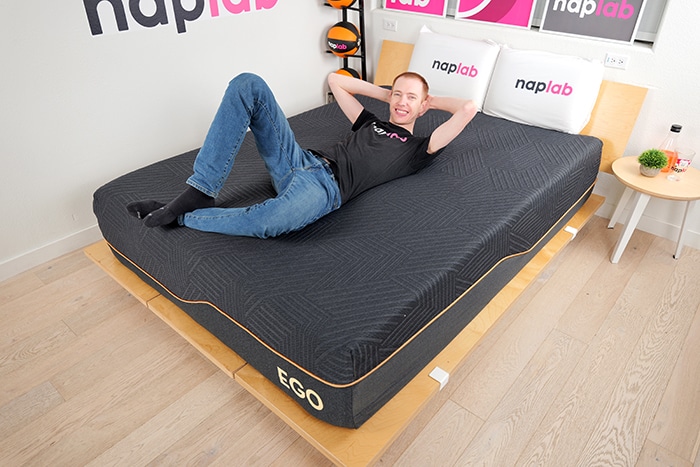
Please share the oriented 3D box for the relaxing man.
[{"bbox_3d":[-0.146,-0.398,1.865,0.730,0.490,1.380,26,41,33],"label":"relaxing man"}]

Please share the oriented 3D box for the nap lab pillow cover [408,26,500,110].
[{"bbox_3d":[0.608,-1.010,2.877,0.570,0.430,0.170,26,29,33],"label":"nap lab pillow cover"}]

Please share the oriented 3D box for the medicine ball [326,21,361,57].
[{"bbox_3d":[-0.039,-1.321,3.170,0.228,0.228,0.228,0,33,0],"label":"medicine ball"}]

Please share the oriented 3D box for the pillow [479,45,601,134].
[{"bbox_3d":[1.034,-0.791,2.569,0.580,0.430,0.170,26,29,33],"label":"pillow"}]

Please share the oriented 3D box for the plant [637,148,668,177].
[{"bbox_3d":[1.520,-0.353,2.337,0.120,0.122,0.120,26,41,33],"label":"plant"}]

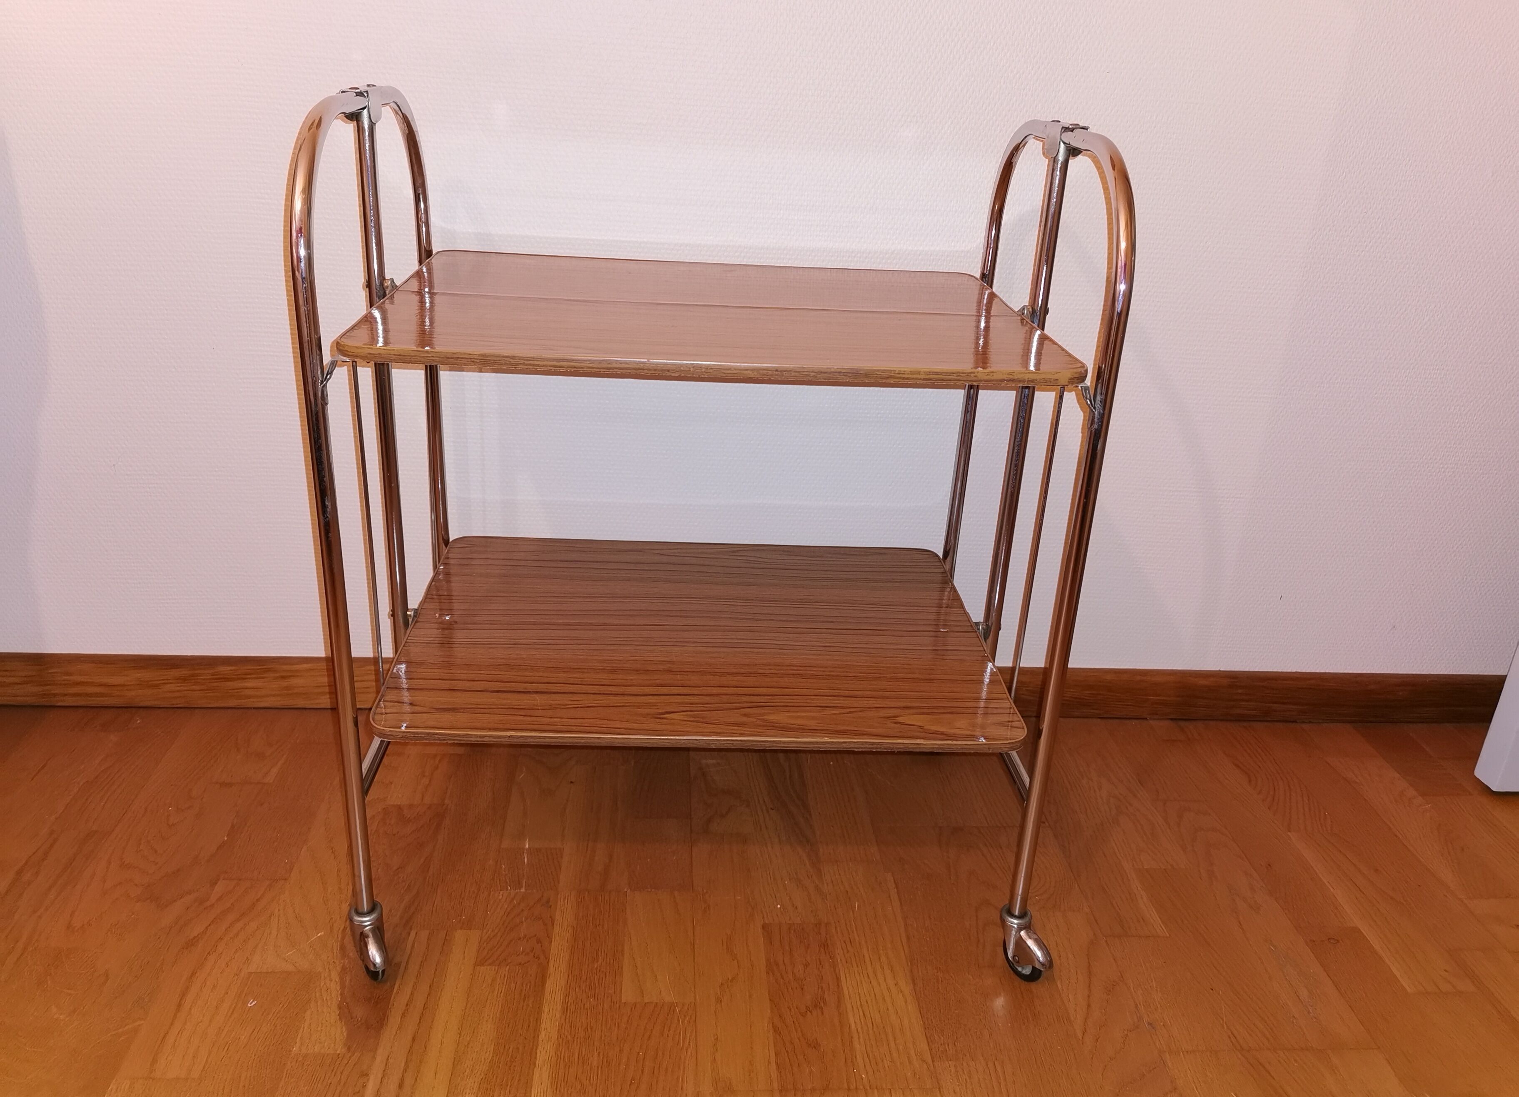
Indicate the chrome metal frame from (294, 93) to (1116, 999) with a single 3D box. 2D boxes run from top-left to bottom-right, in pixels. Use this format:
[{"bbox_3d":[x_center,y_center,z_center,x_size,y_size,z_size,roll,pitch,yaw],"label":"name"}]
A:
[{"bbox_3d":[-0.051,-0.032,1.155,0.628,0.756,0.454,2,23,-4],"label":"chrome metal frame"}]

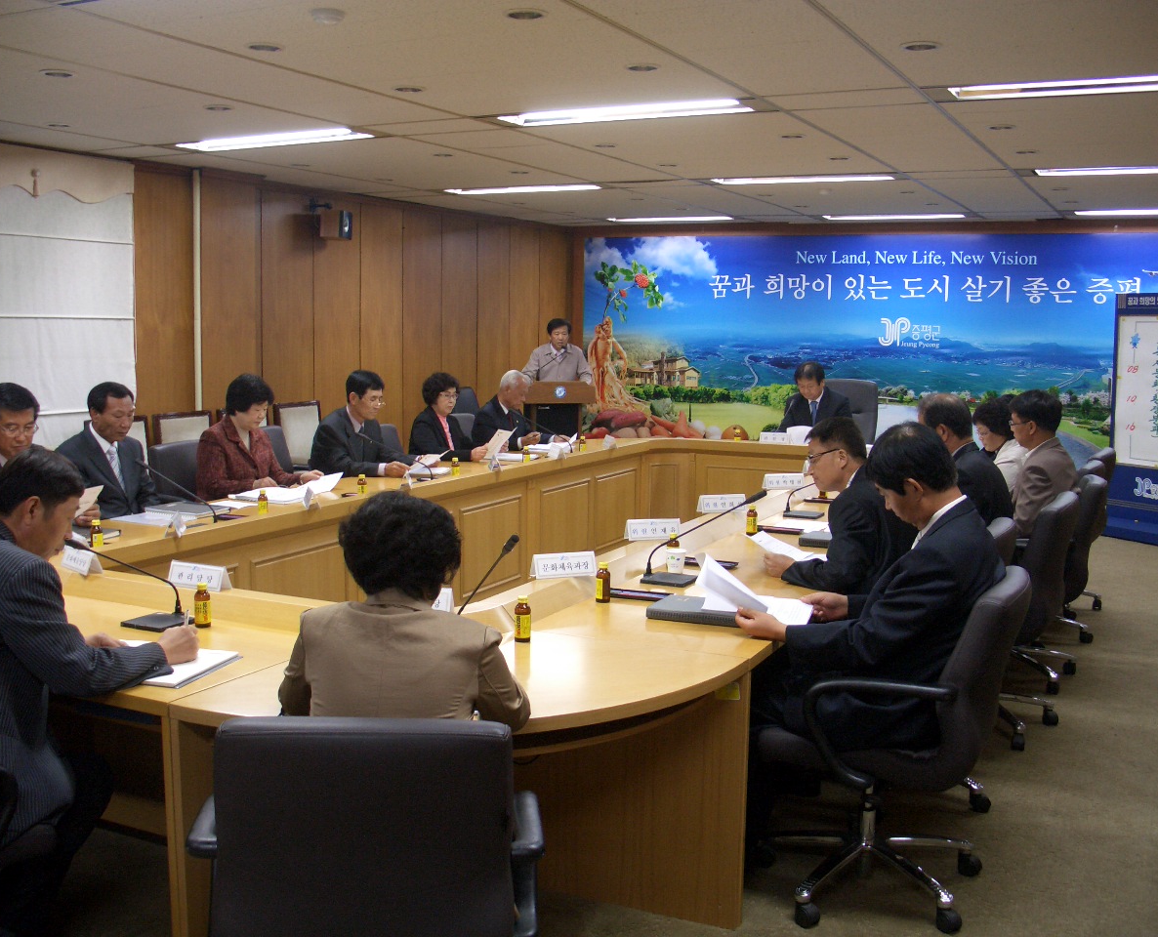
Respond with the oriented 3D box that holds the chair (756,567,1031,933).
[{"bbox_3d":[0.852,0.723,3.317,0.700,0.950,0.640,4,8,24],"label":"chair"}]

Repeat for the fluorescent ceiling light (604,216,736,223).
[{"bbox_3d":[0.871,-2.385,11.370,1.270,0.090,0.300,5,8,27],"label":"fluorescent ceiling light"}]

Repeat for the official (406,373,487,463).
[{"bbox_3d":[-0.738,0.041,7.273,0.760,1.240,0.530,7,10,38],"label":"official"}]

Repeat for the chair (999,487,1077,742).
[{"bbox_3d":[1.598,0.548,4.767,0.680,0.980,0.620,6,9,33],"label":"chair"}]

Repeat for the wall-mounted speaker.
[{"bbox_3d":[-1.886,-1.891,9.261,0.190,0.220,0.190,6,8,9],"label":"wall-mounted speaker"}]

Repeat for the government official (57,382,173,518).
[{"bbox_3d":[-1.887,0.293,5.022,0.780,1.280,0.560,7,10,39],"label":"government official"}]

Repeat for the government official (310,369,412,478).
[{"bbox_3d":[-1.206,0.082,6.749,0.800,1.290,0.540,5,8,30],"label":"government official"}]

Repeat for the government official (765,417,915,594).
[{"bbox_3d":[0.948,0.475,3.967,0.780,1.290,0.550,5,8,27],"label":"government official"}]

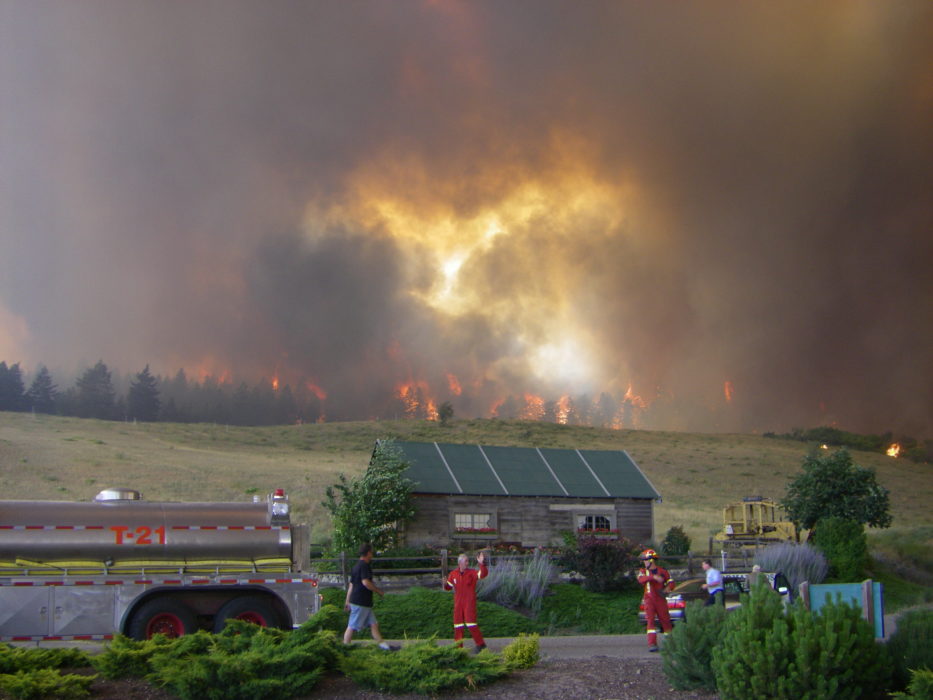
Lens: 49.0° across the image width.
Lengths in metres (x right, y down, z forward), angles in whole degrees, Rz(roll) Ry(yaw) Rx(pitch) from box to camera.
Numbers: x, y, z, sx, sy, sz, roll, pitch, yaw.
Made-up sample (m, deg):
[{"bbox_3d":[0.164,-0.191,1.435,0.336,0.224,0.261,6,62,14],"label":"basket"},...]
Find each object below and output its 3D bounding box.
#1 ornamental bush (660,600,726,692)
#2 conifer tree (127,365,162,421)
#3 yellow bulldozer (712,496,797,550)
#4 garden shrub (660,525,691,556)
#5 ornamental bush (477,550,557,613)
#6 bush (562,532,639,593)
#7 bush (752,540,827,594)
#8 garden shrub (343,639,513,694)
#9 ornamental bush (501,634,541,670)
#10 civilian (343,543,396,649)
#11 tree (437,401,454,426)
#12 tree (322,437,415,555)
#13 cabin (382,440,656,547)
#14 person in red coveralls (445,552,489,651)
[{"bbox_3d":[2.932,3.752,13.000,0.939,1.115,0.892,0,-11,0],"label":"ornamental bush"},{"bbox_3d":[-59.914,8.316,190.000,6.307,11.416,6.307,0,-11,0],"label":"conifer tree"},{"bbox_3d":[16.200,9.695,57.198,4.900,3.001,2.700,-3,-11,16],"label":"yellow bulldozer"},{"bbox_3d":[6.835,6.261,33.500,0.981,1.093,0.981,0,-11,0],"label":"garden shrub"},{"bbox_3d":[1.260,5.677,25.300,1.927,1.519,1.638,0,-11,0],"label":"ornamental bush"},{"bbox_3d":[3.381,5.333,25.655,1.953,1.401,1.800,0,-11,0],"label":"bush"},{"bbox_3d":[8.787,5.882,27.688,2.001,1.441,1.900,0,-11,0],"label":"bush"},{"bbox_3d":[-0.553,4.014,13.180,2.186,0.584,1.800,0,-11,0],"label":"garden shrub"},{"bbox_3d":[0.758,4.306,14.651,0.543,0.512,0.550,0,-11,0],"label":"ornamental bush"},{"bbox_3d":[-1.631,4.207,17.400,0.920,1.797,0.580,2,-11,-8],"label":"civilian"},{"bbox_3d":[-3.075,9.295,150.000,2.636,3.829,2.636,0,-11,0],"label":"tree"},{"bbox_3d":[-2.869,4.361,30.300,2.781,3.370,2.642,0,-11,0],"label":"tree"},{"bbox_3d":[1.473,5.332,36.261,9.695,3.891,4.599,5,-12,-22],"label":"cabin"},{"bbox_3d":[0.000,4.474,18.183,0.780,1.778,0.500,-2,-11,8],"label":"person in red coveralls"}]

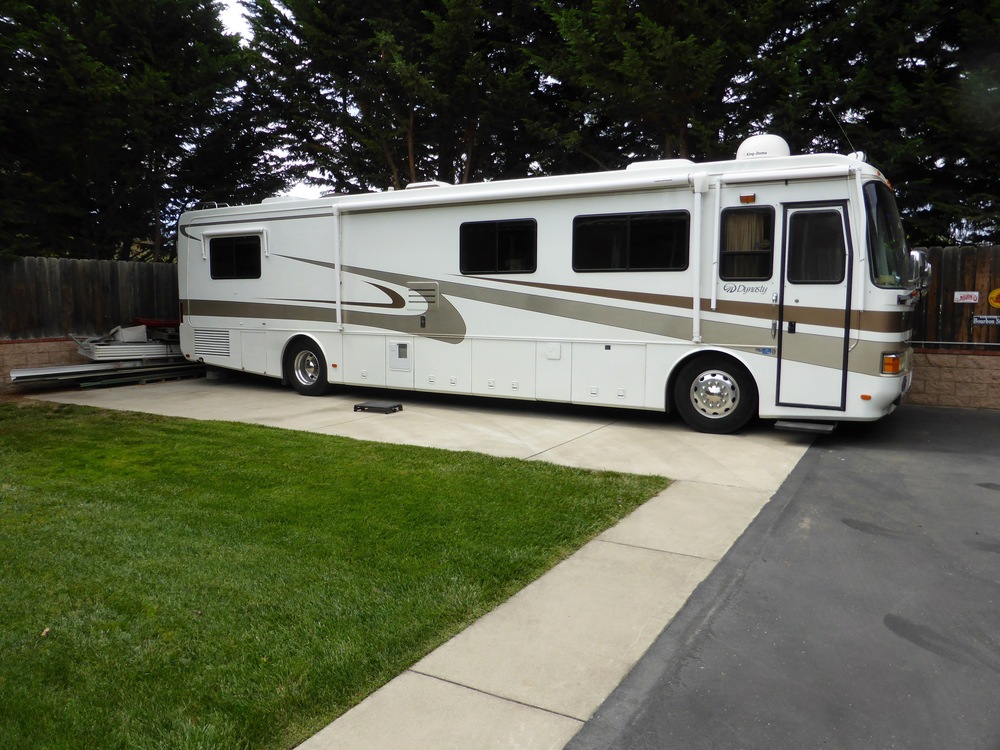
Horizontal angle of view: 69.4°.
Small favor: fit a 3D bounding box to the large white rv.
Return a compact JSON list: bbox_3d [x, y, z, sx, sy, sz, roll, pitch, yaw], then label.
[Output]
[{"bbox_3d":[-0.225,-1.458,11.765,12.240,3.715,2.600,4,7,30],"label":"large white rv"}]

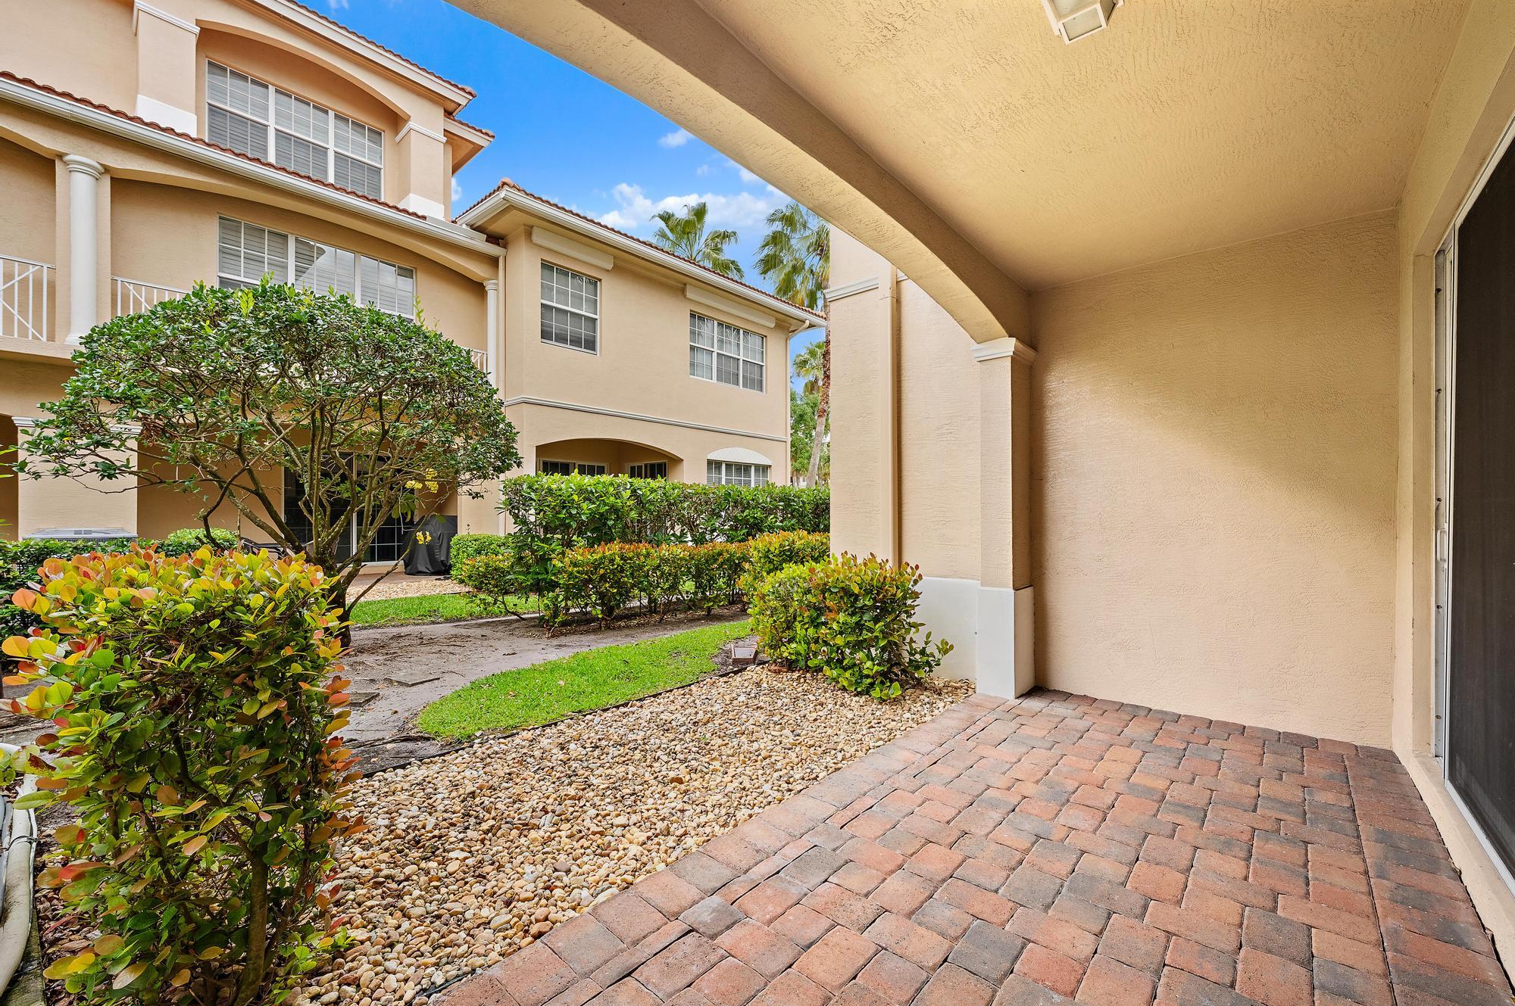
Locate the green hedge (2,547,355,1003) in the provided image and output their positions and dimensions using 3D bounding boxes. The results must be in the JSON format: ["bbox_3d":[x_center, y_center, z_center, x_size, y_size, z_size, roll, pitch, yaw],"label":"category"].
[{"bbox_3d":[-1.823,0.770,1.858,1.300,1.120,0.650,0,0,43],"label":"green hedge"}]

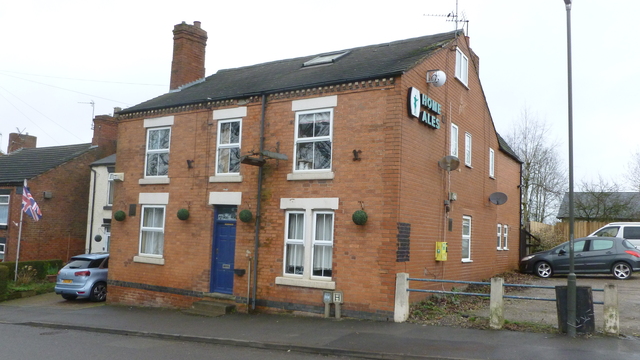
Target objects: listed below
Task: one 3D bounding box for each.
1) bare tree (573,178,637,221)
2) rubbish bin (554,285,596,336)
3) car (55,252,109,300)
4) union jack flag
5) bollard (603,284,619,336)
[{"bbox_3d":[16.478,2.020,29.977,3.500,4.471,3.200,-1,-6,29],"label":"bare tree"},{"bbox_3d":[4.595,2.348,9.337,0.550,0.780,0.400,-1,-6,30],"label":"rubbish bin"},{"bbox_3d":[-7.880,3.720,20.050,1.830,1.600,4.400,-1,-6,26],"label":"car"},{"bbox_3d":[-11.329,0.926,20.400,0.730,1.400,0.300,5,-6,-29],"label":"union jack flag"},{"bbox_3d":[5.212,2.278,9.265,0.200,0.920,0.200,-1,-6,30],"label":"bollard"}]

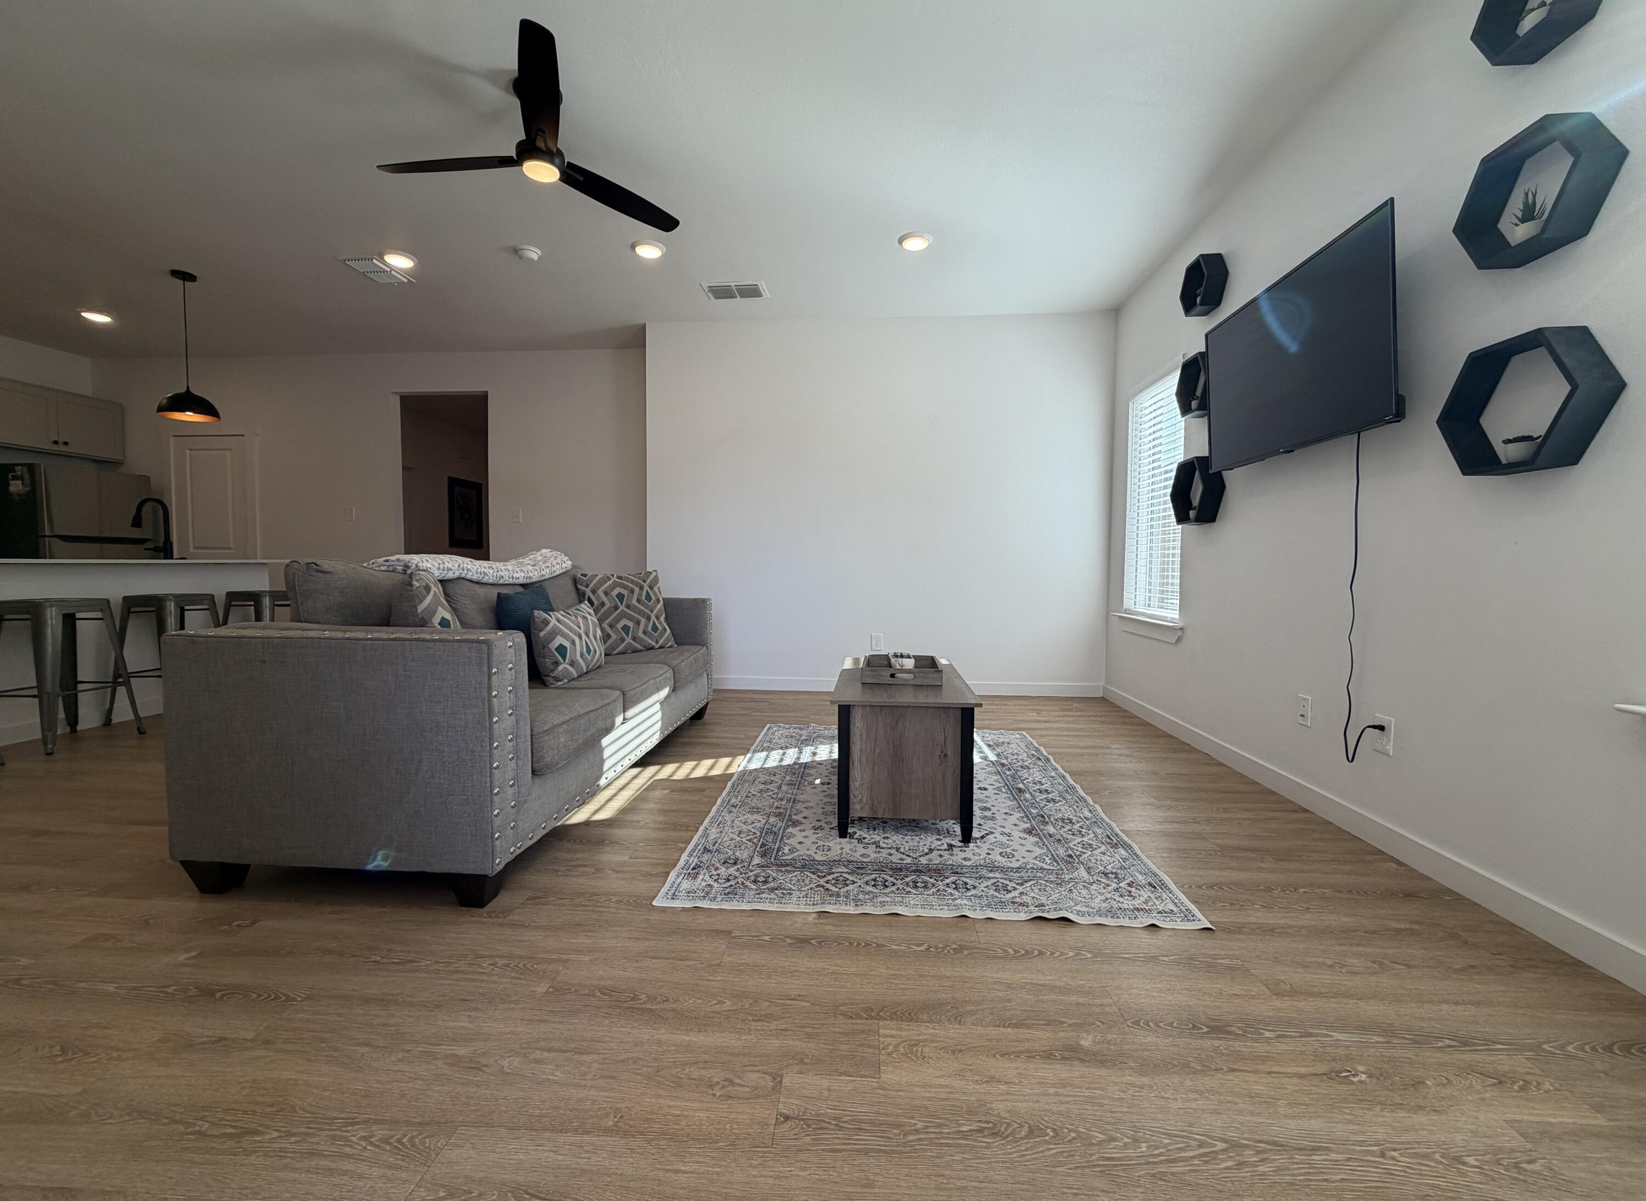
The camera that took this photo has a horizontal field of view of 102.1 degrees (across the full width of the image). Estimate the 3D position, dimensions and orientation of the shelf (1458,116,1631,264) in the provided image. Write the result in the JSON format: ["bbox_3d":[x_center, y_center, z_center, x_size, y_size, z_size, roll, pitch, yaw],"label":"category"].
[{"bbox_3d":[1.771,-1.008,1.661,0.102,0.285,0.331,1,3,4],"label":"shelf"}]

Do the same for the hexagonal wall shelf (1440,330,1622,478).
[{"bbox_3d":[1.823,-0.506,1.738,0.100,0.338,0.389,0,3,4],"label":"hexagonal wall shelf"}]

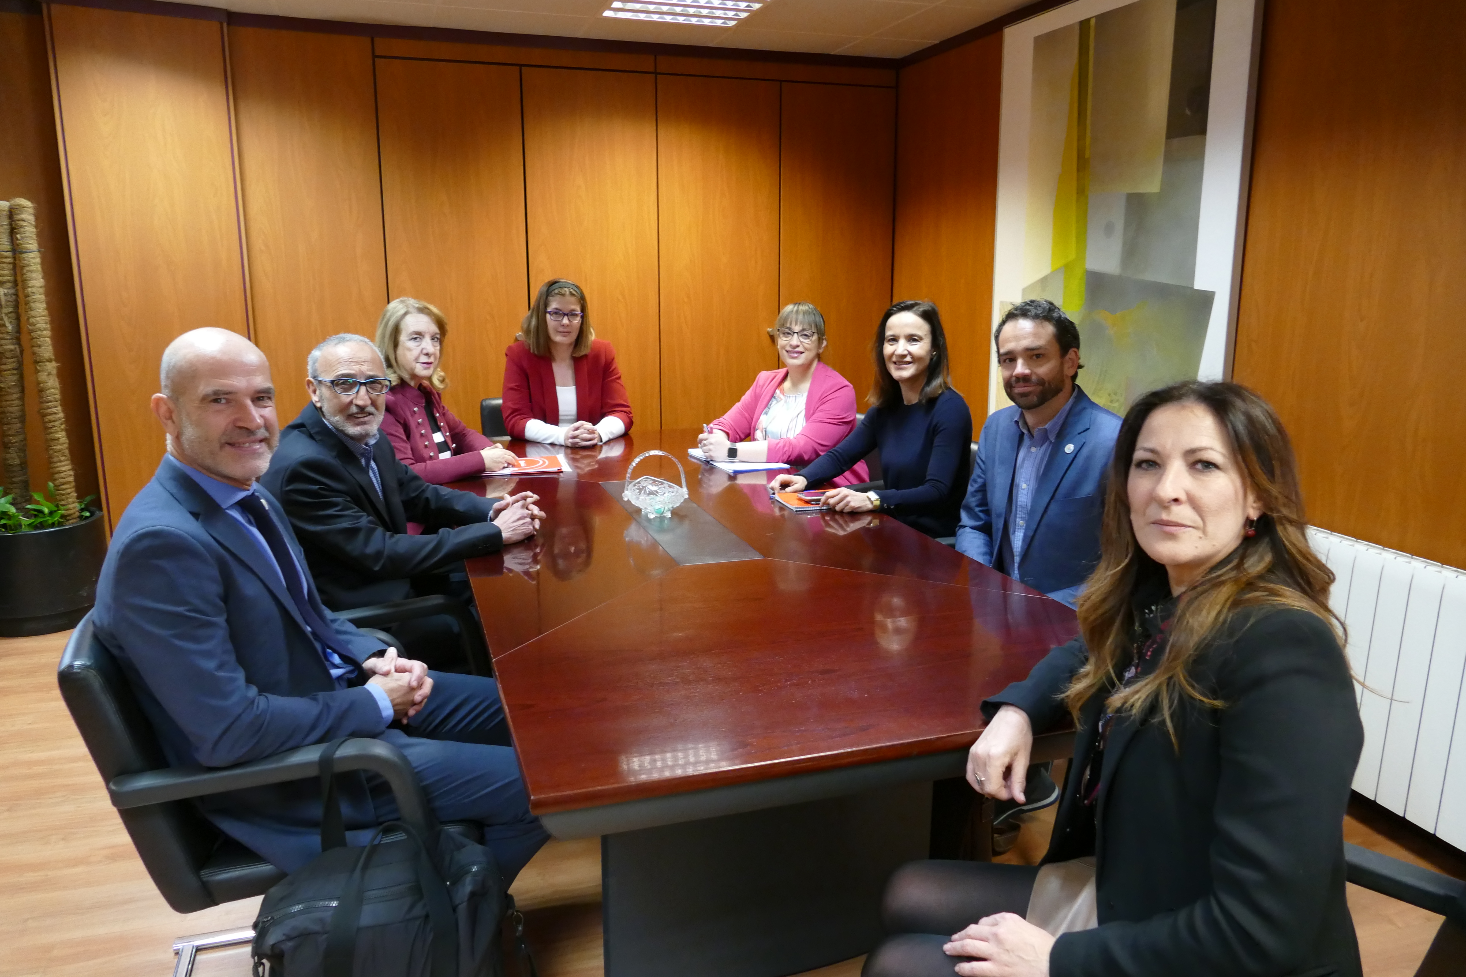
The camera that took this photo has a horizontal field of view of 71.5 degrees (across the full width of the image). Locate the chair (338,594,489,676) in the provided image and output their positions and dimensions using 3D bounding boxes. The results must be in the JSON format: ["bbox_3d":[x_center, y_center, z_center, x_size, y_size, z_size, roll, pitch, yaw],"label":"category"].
[{"bbox_3d":[-0.888,0.457,2.367,0.620,0.860,0.580,-4,13,-17],"label":"chair"}]

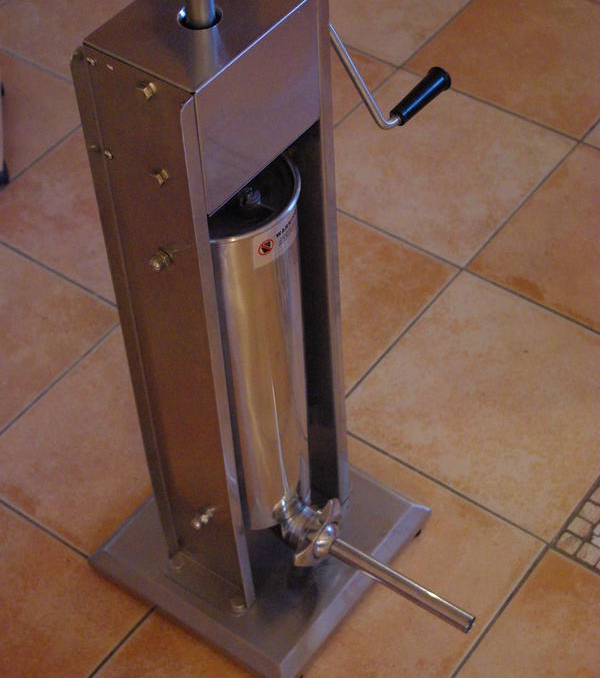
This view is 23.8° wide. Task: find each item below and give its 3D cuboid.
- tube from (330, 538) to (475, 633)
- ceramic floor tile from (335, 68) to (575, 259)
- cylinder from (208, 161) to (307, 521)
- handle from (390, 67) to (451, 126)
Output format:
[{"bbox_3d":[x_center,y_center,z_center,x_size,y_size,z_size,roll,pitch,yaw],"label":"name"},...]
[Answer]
[{"bbox_3d":[0.113,0.275,1.594,0.183,0.020,0.020,27,55,26],"label":"tube"},{"bbox_3d":[0.200,-0.272,2.208,0.333,0.010,0.333,28,55,25],"label":"ceramic floor tile"},{"bbox_3d":[-0.062,0.013,1.483,0.142,0.468,0.142,-2,48,2],"label":"cylinder"},{"bbox_3d":[0.114,-0.230,1.355,0.025,0.025,0.072,28,55,25],"label":"handle"}]

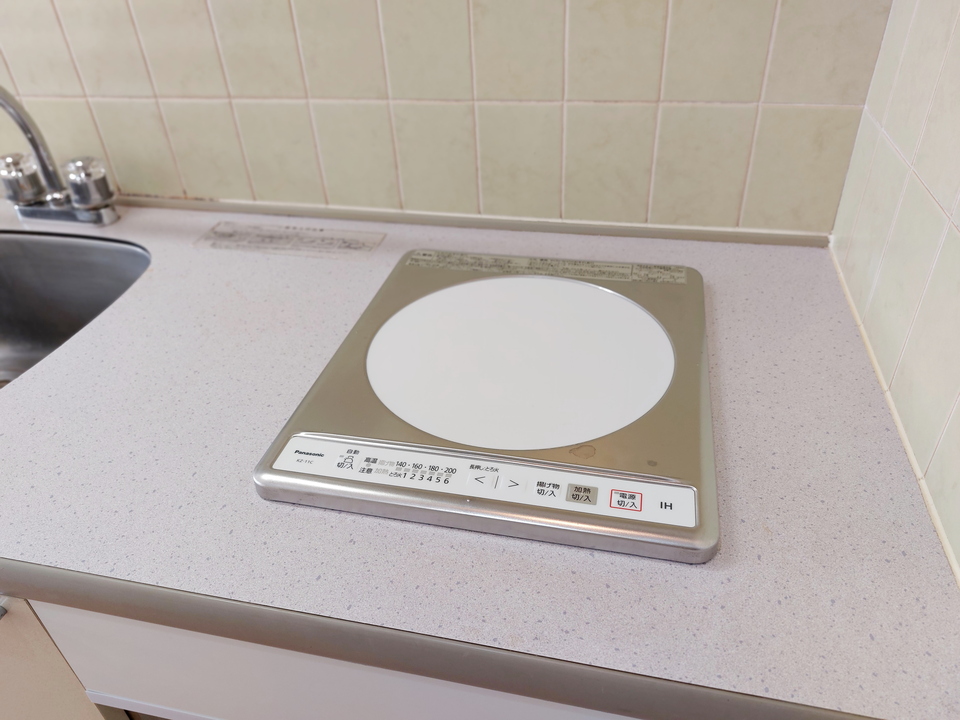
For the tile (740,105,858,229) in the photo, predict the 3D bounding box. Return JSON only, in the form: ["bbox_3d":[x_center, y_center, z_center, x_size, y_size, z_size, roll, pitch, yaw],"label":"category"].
[{"bbox_3d":[0.343,-0.205,0.720,0.098,0.135,0.008,5,35,12],"label":"tile"}]

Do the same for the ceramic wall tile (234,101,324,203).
[{"bbox_3d":[-0.247,-0.259,0.832,0.098,0.125,0.008,5,35,12],"label":"ceramic wall tile"}]

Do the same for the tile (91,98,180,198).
[{"bbox_3d":[-0.444,-0.277,0.870,0.098,0.122,0.008,5,35,12],"label":"tile"}]

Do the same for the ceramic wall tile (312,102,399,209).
[{"bbox_3d":[-0.149,-0.250,0.814,0.098,0.127,0.008,5,35,12],"label":"ceramic wall tile"}]

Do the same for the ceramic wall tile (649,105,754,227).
[{"bbox_3d":[0.244,-0.214,0.738,0.098,0.133,0.008,5,35,12],"label":"ceramic wall tile"}]

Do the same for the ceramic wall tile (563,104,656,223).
[{"bbox_3d":[0.146,-0.223,0.757,0.098,0.133,0.008,5,35,12],"label":"ceramic wall tile"}]

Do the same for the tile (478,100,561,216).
[{"bbox_3d":[0.048,-0.231,0.776,0.098,0.132,0.008,5,35,12],"label":"tile"}]

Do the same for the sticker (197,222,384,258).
[{"bbox_3d":[-0.231,-0.147,0.812,0.231,0.001,0.069,6,36,13],"label":"sticker"}]

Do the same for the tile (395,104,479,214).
[{"bbox_3d":[-0.051,-0.240,0.795,0.098,0.130,0.008,5,35,12],"label":"tile"}]

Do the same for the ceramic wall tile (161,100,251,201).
[{"bbox_3d":[-0.346,-0.268,0.851,0.098,0.124,0.008,5,35,12],"label":"ceramic wall tile"}]

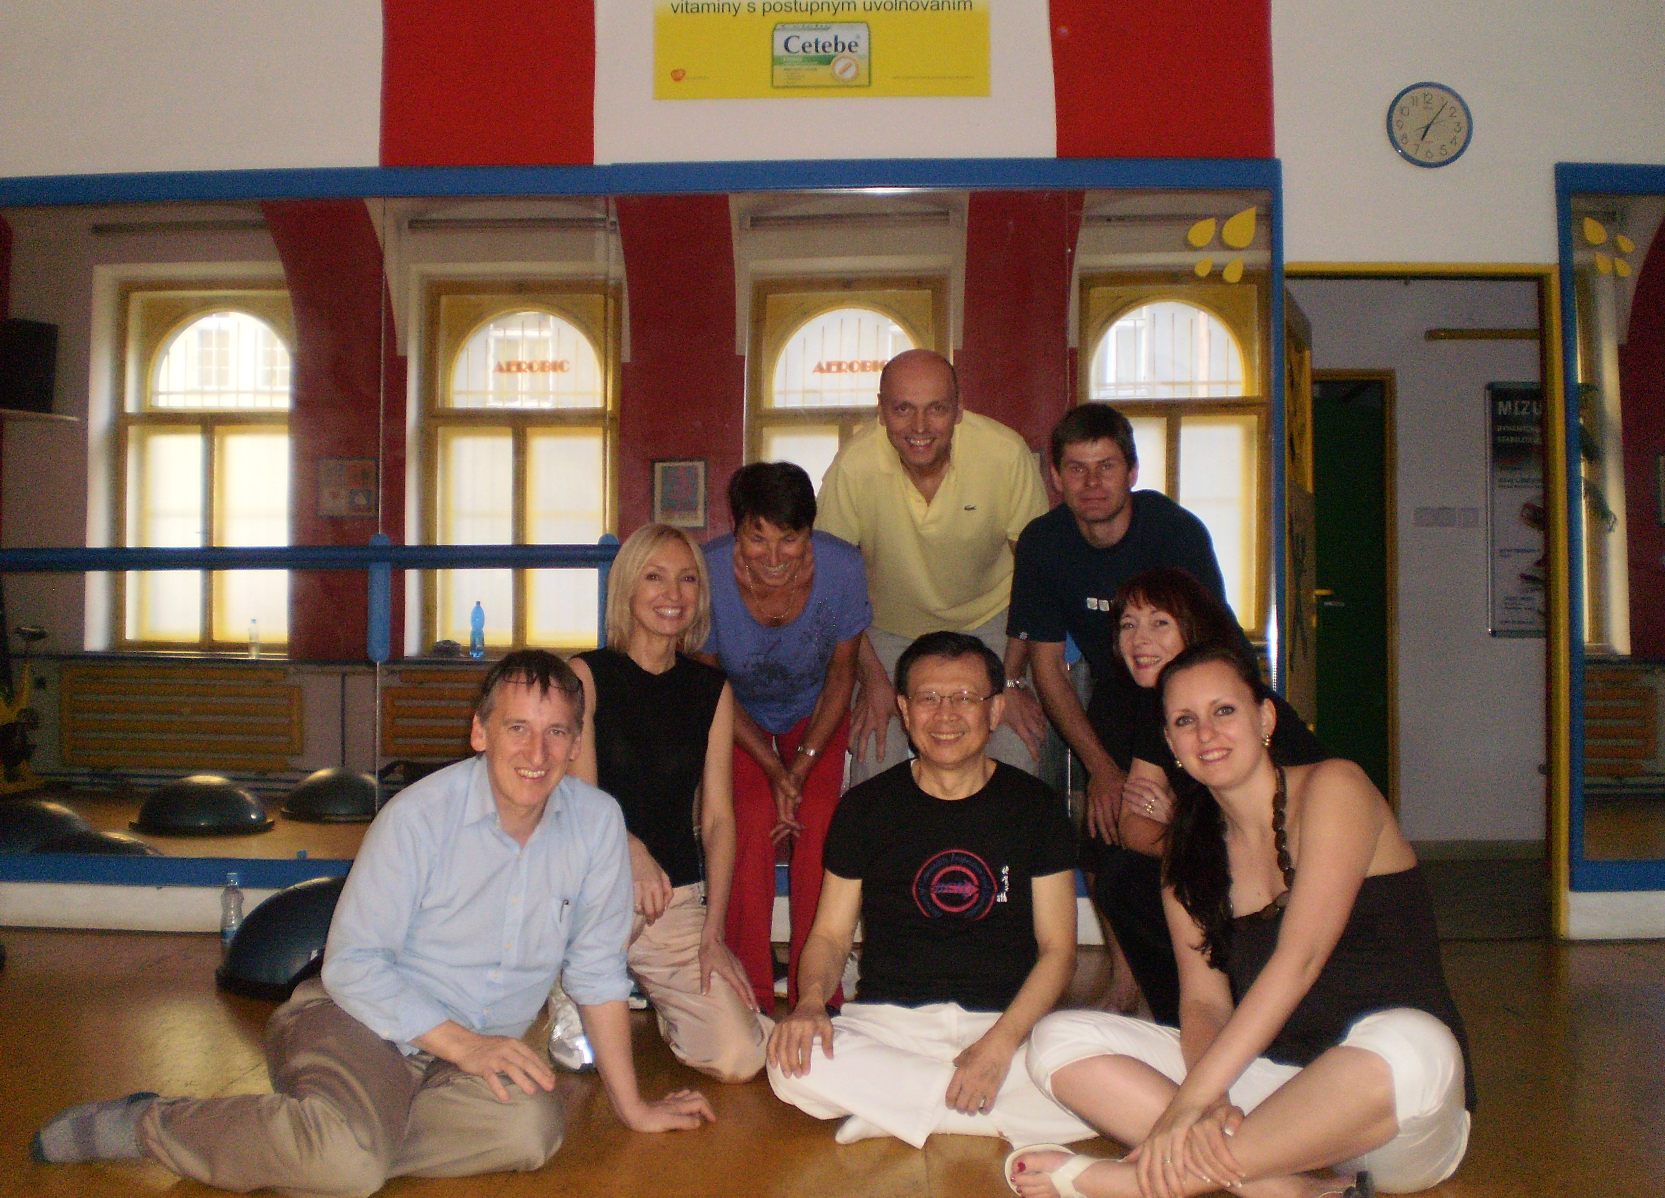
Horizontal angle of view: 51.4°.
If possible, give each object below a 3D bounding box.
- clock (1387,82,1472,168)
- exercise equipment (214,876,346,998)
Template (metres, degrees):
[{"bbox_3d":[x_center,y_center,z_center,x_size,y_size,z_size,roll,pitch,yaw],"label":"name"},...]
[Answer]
[{"bbox_3d":[1.660,-1.320,4.796,0.240,0.240,0.040,0,-2,3],"label":"clock"},{"bbox_3d":[-1.080,0.769,3.930,0.640,0.270,0.640,0,-2,0],"label":"exercise equipment"}]

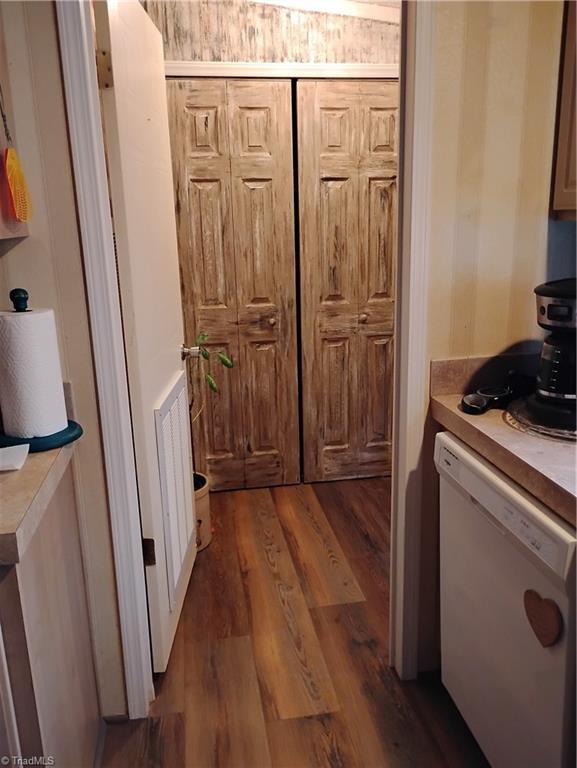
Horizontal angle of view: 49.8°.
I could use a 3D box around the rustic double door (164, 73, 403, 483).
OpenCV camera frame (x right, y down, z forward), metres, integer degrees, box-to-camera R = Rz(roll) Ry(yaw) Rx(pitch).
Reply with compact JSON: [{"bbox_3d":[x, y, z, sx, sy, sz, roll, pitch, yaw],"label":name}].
[{"bbox_3d":[0.049,-0.441,3.156,1.210,2.015,0.050,-3,14,-8],"label":"rustic double door"}]

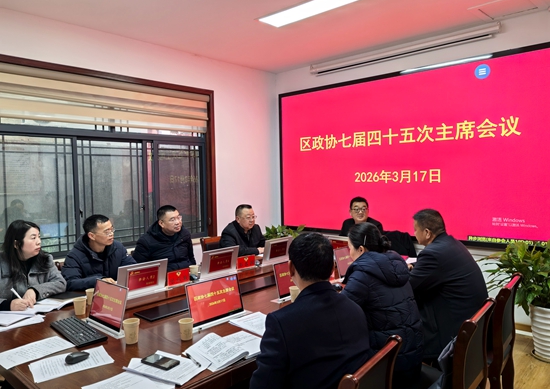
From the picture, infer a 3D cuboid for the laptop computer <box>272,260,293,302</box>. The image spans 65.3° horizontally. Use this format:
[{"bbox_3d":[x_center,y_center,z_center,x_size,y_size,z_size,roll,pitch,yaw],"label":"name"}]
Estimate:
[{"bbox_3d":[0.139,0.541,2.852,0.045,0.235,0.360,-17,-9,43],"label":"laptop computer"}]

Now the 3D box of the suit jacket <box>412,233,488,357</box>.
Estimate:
[{"bbox_3d":[1.090,0.601,2.804,0.550,0.690,0.570,-3,3,-43],"label":"suit jacket"}]

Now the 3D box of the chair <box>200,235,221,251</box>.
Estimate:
[{"bbox_3d":[-0.439,0.899,4.439,0.550,0.900,0.460,1,3,44],"label":"chair"}]

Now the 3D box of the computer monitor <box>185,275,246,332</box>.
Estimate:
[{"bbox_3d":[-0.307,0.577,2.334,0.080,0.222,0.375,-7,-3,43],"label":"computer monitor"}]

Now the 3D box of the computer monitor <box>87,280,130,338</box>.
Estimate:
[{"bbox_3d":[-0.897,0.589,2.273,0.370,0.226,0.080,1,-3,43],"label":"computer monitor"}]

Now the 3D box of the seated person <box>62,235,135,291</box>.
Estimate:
[{"bbox_3d":[-1.296,0.790,3.284,0.720,1.265,0.600,0,2,28],"label":"seated person"}]

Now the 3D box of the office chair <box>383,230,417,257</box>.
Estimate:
[{"bbox_3d":[1.179,0.856,4.522,0.500,0.920,0.560,1,3,44],"label":"office chair"}]

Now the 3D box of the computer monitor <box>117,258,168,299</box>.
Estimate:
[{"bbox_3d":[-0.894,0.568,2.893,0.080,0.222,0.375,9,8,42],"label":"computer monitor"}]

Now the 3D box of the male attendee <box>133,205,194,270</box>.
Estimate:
[{"bbox_3d":[-0.901,0.742,3.763,0.720,1.280,0.550,1,3,38],"label":"male attendee"}]

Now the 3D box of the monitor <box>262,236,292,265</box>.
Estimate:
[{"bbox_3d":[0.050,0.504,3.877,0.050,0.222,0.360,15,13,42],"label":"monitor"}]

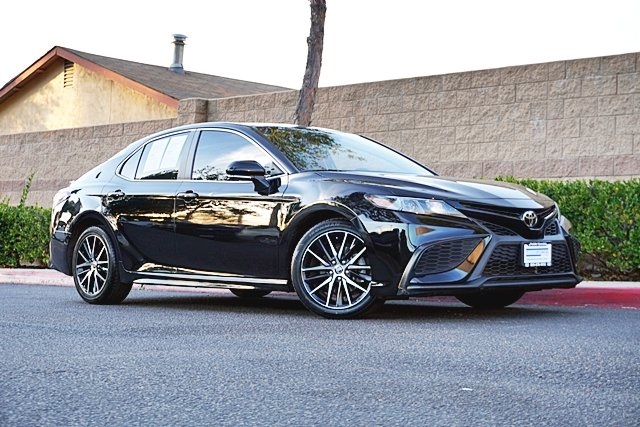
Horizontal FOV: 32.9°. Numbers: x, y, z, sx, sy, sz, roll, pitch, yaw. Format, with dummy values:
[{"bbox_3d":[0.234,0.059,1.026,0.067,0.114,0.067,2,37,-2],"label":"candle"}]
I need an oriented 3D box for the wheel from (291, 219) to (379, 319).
[{"bbox_3d":[0.151,0.359,7.050,0.665,0.660,0.235,-1,-2,23],"label":"wheel"}]

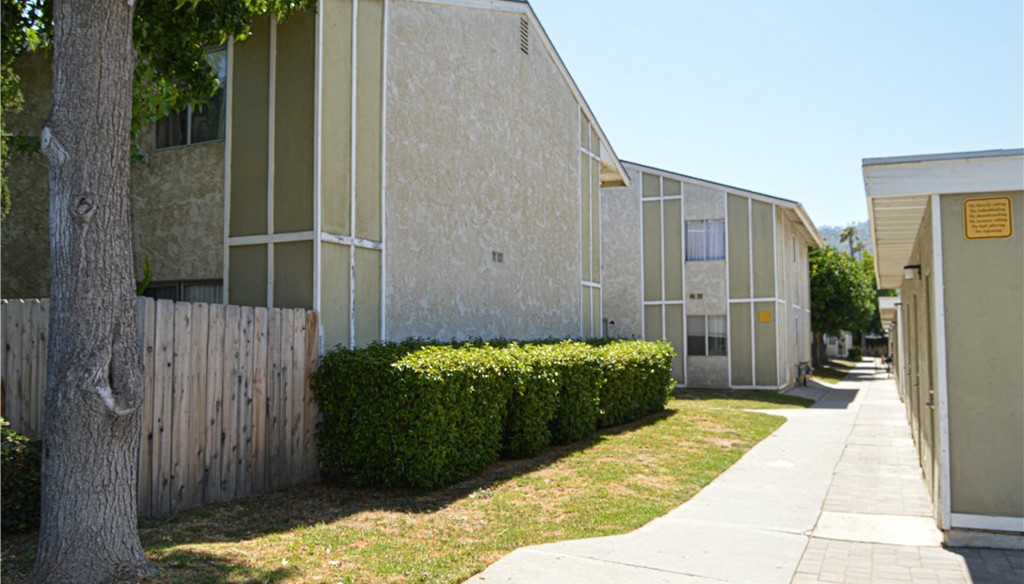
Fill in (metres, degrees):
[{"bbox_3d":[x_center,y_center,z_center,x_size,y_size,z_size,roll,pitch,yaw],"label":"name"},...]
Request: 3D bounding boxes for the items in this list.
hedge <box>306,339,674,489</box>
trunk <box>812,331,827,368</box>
[{"bbox_3d":[0.612,1.596,12.507,1.420,1.400,9.800,-2,-4,26],"label":"hedge"},{"bbox_3d":[16.220,2.988,40.526,0.700,2.100,0.700,-2,-4,26],"label":"trunk"}]

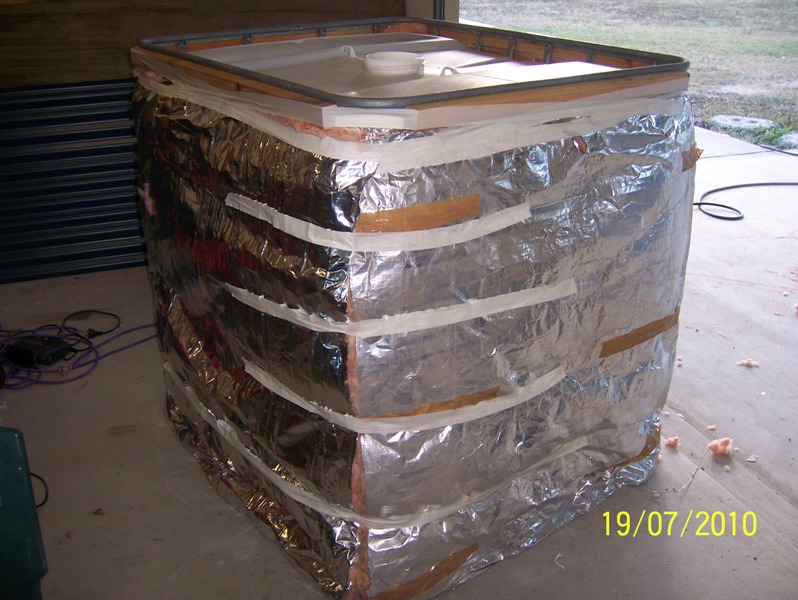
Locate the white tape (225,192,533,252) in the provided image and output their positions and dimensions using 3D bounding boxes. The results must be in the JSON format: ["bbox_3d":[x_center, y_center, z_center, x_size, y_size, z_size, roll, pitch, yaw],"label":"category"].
[{"bbox_3d":[-0.094,-0.158,1.702,0.680,0.055,0.250,6,25,13],"label":"white tape"}]

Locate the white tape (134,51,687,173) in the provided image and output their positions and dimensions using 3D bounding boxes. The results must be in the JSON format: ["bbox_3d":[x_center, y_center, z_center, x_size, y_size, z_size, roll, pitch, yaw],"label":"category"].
[{"bbox_3d":[-0.010,-0.593,2.212,1.070,0.115,1.273,-16,29,-31],"label":"white tape"}]

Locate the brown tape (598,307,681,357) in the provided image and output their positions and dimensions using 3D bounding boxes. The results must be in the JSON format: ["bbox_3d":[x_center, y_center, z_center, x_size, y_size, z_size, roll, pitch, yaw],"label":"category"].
[{"bbox_3d":[0.632,0.072,2.136,0.345,0.052,0.035,-20,31,-37],"label":"brown tape"}]

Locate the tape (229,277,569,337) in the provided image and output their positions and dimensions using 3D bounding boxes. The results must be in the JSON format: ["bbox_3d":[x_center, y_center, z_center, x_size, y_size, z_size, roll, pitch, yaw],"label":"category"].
[{"bbox_3d":[-0.029,0.022,1.799,0.810,0.085,0.300,3,24,7],"label":"tape"}]

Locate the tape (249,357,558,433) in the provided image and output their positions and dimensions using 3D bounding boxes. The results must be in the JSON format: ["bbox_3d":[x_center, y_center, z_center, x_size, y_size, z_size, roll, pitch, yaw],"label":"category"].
[{"bbox_3d":[-0.004,0.224,1.878,0.770,0.070,0.280,2,24,5],"label":"tape"}]

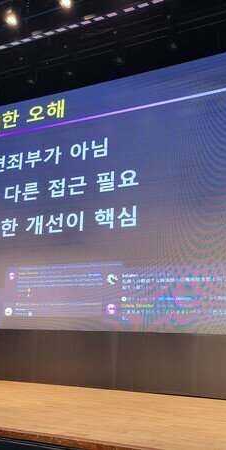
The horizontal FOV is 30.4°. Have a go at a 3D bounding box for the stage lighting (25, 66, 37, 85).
[{"bbox_3d":[-1.557,-2.855,7.945,0.240,0.300,0.320,-5,24,23],"label":"stage lighting"}]

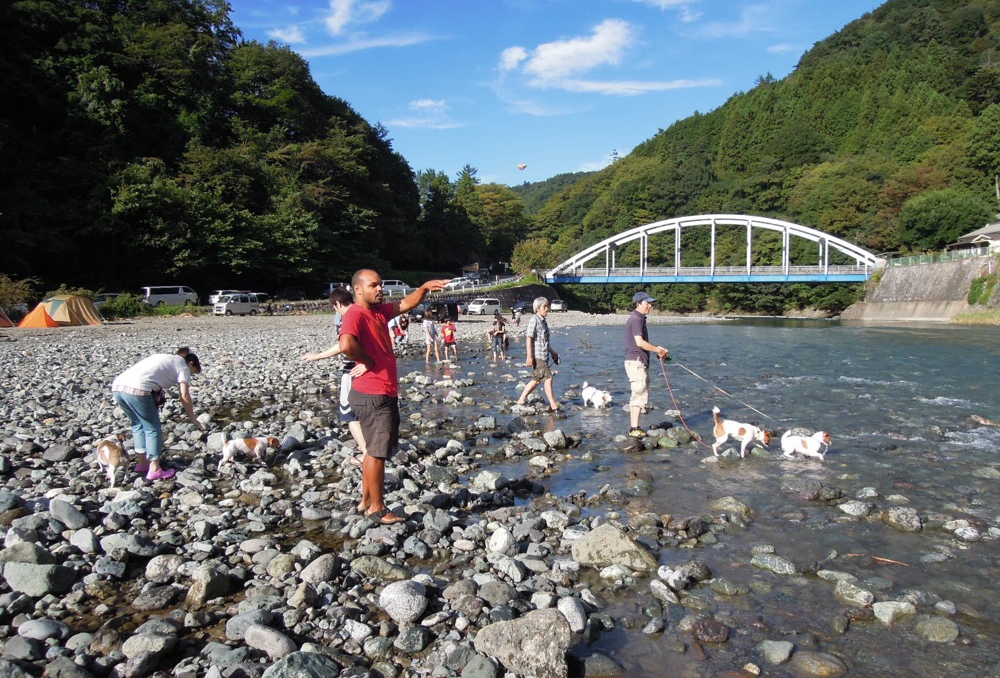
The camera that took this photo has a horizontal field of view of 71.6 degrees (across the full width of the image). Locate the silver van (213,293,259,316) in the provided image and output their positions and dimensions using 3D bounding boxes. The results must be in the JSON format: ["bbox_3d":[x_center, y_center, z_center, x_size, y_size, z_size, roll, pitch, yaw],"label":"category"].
[{"bbox_3d":[-21.243,-2.746,56.000,1.475,1.870,3.400,2,4,34],"label":"silver van"}]

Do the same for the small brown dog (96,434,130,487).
[{"bbox_3d":[-3.233,1.021,5.800,0.220,0.370,0.440,-1,3,-22],"label":"small brown dog"}]

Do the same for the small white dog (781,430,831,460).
[{"bbox_3d":[3.178,1.106,7.200,0.480,0.300,0.180,1,3,24],"label":"small white dog"}]

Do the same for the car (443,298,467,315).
[{"bbox_3d":[-5.344,-3.600,78.000,1.700,1.800,4.500,1,3,26],"label":"car"}]

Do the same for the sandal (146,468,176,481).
[{"bbox_3d":[-2.991,1.196,6.120,0.240,0.100,0.100,-2,3,-33],"label":"sandal"}]

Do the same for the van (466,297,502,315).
[{"bbox_3d":[-1.962,-3.773,80.000,1.700,1.860,4.600,2,4,31],"label":"van"}]

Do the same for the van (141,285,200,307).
[{"bbox_3d":[-31.843,-4.069,67.000,1.690,1.980,4.700,2,3,37],"label":"van"}]

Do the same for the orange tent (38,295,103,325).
[{"bbox_3d":[-26.856,-1.768,43.000,2.850,1.900,2.750,1,3,13],"label":"orange tent"}]

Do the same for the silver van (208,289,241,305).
[{"bbox_3d":[-30.652,-4.615,79.000,1.720,1.800,4.600,2,3,30],"label":"silver van"}]

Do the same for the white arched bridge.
[{"bbox_3d":[28.753,-12.157,94.700,44.000,9.100,6.200,1,3,18],"label":"white arched bridge"}]

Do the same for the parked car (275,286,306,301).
[{"bbox_3d":[-25.081,-5.375,83.000,1.660,1.750,4.200,2,3,32],"label":"parked car"}]

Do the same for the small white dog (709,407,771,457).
[{"bbox_3d":[2.525,0.973,7.250,0.580,0.520,0.200,1,3,15],"label":"small white dog"}]

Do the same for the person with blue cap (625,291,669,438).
[{"bbox_3d":[1.733,0.308,8.200,0.500,1.730,0.500,1,3,12],"label":"person with blue cap"}]

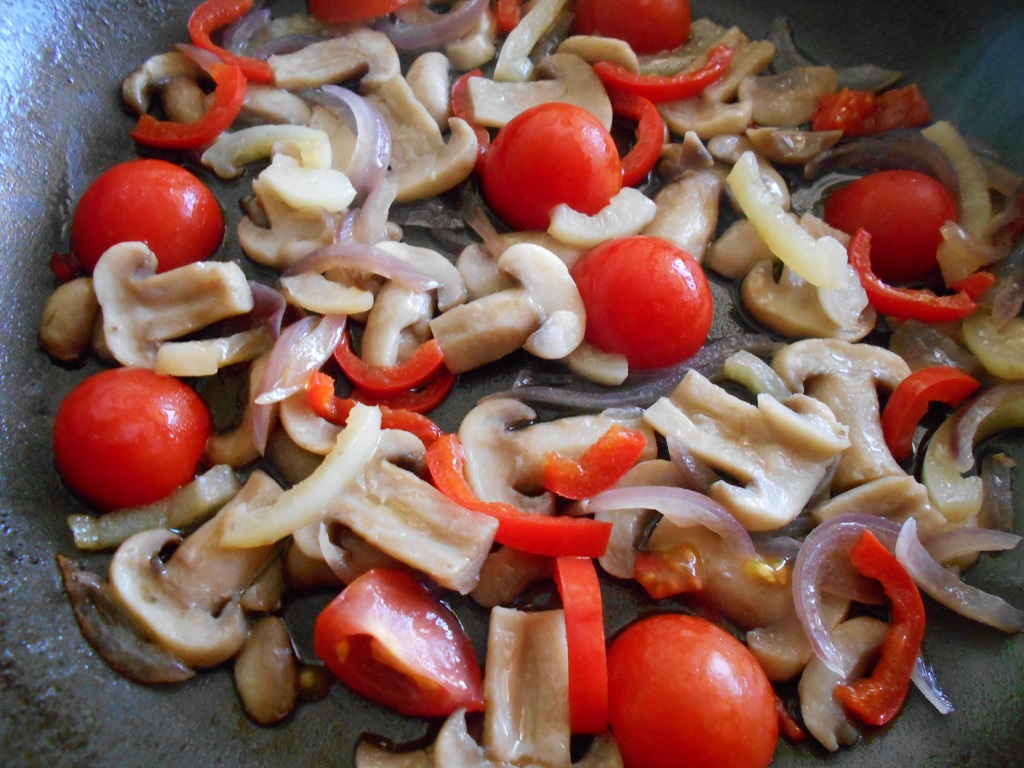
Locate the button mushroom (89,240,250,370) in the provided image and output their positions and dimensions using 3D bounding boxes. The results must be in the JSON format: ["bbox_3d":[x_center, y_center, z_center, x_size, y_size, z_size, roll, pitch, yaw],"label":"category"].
[{"bbox_3d":[-0.076,-0.015,0.179,0.033,0.013,0.029,-4,62,-4],"label":"button mushroom"}]

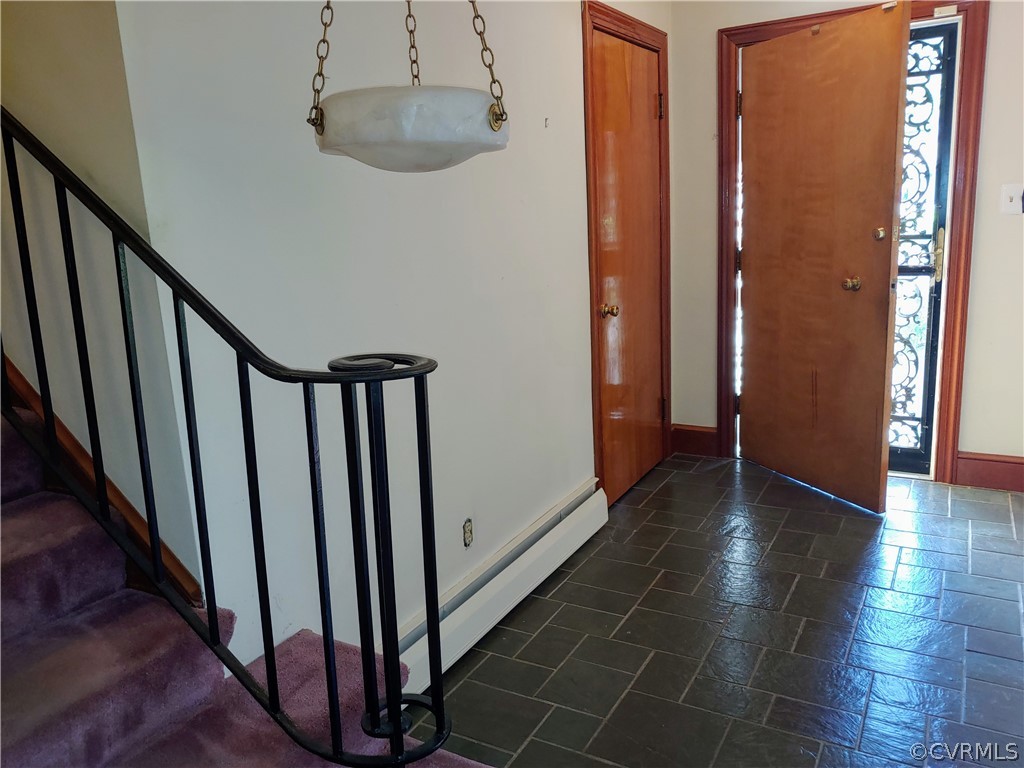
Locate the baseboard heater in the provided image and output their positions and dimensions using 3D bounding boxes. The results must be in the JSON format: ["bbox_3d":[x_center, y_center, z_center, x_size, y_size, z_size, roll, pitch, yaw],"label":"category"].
[{"bbox_3d":[0.021,0.661,2.623,0.075,0.193,1.485,4,15,30],"label":"baseboard heater"}]

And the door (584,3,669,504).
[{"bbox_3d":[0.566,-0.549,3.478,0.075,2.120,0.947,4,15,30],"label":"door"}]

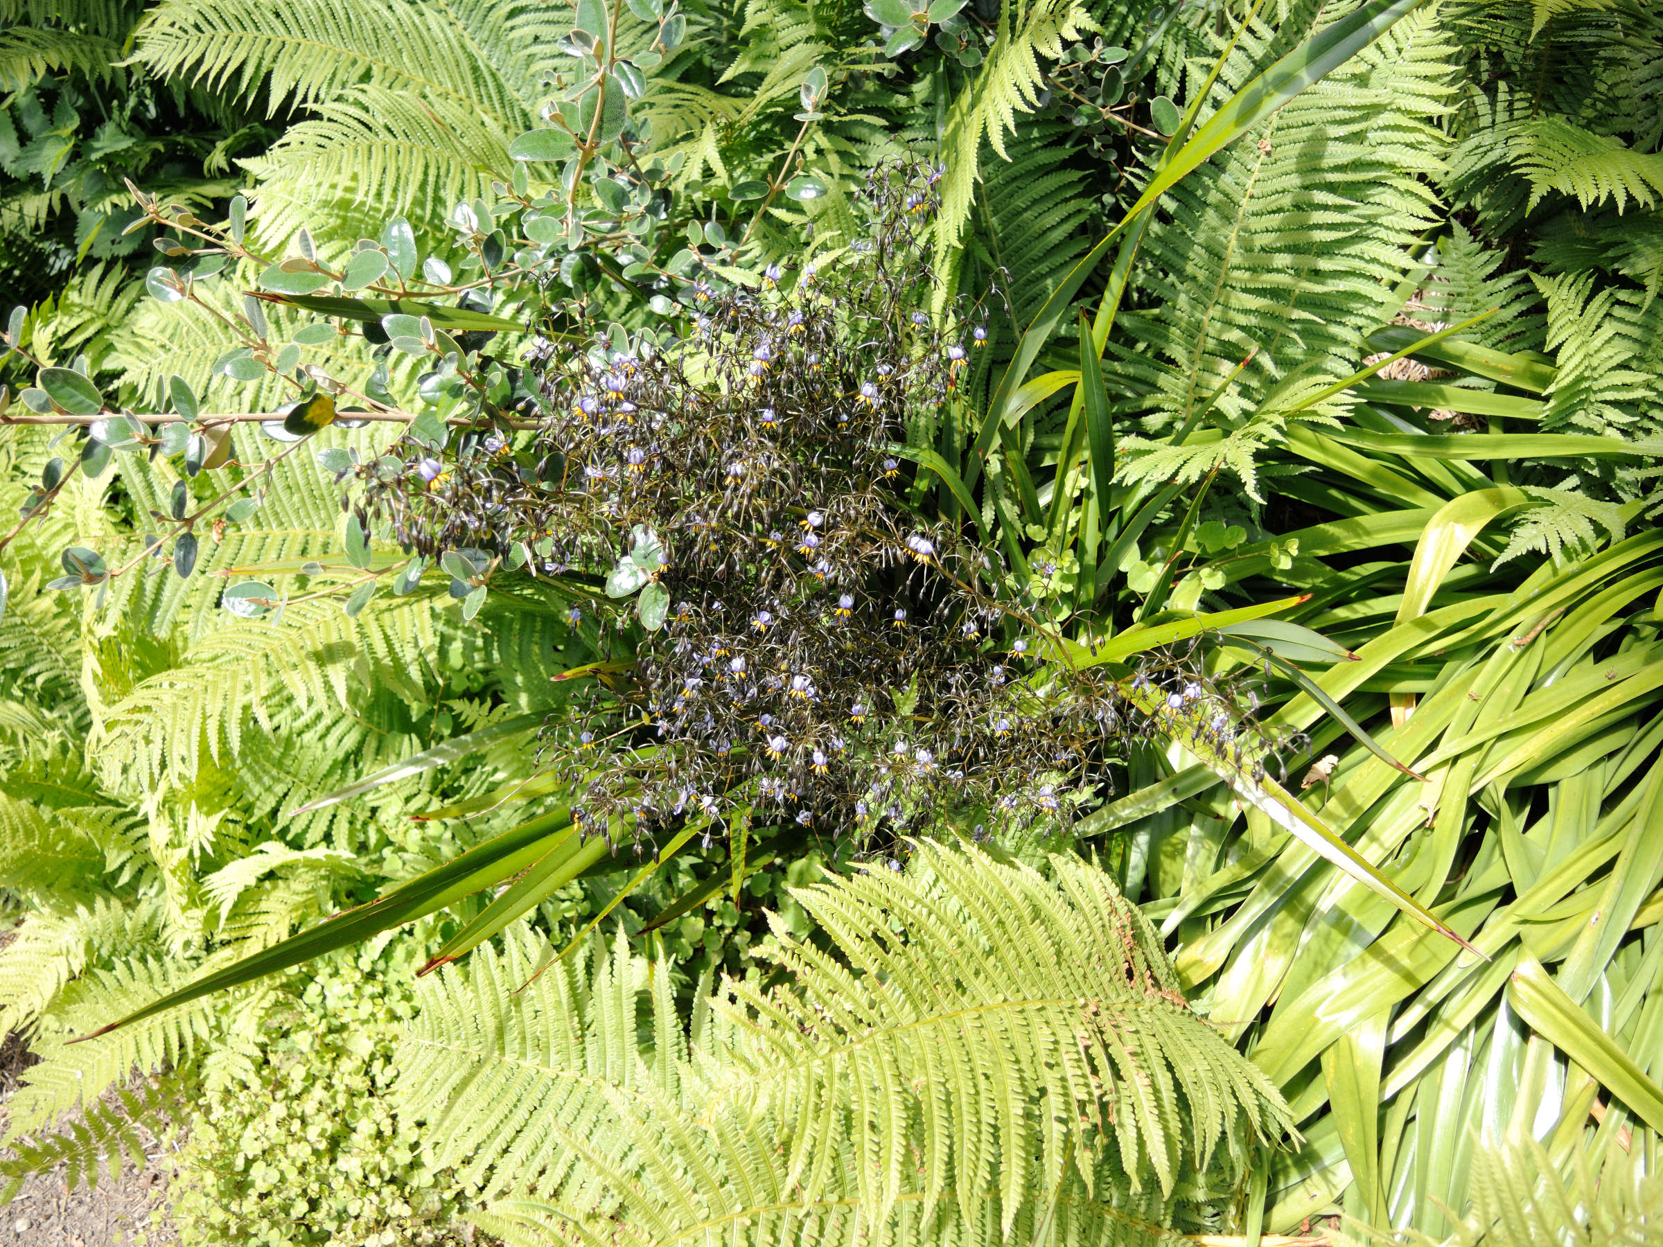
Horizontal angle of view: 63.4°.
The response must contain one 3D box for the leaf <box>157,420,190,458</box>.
[{"bbox_3d":[-0.547,-0.154,1.120,0.026,0.010,0.031,36,74,15],"label":"leaf"}]

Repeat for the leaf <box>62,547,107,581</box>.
[{"bbox_3d":[-0.611,-0.049,1.100,0.038,0.010,0.027,27,65,-8],"label":"leaf"}]

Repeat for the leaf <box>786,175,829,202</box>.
[{"bbox_3d":[-0.025,-0.437,1.350,0.043,0.010,0.029,-7,53,0],"label":"leaf"}]

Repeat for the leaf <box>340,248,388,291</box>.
[{"bbox_3d":[-0.417,-0.315,1.200,0.046,0.010,0.031,-32,67,0],"label":"leaf"}]

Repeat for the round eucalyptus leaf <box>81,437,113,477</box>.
[{"bbox_3d":[-0.612,-0.138,1.120,0.024,0.010,0.037,9,77,15],"label":"round eucalyptus leaf"}]

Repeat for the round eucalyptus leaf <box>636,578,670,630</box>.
[{"bbox_3d":[-0.152,-0.015,1.150,0.026,0.010,0.043,1,77,0],"label":"round eucalyptus leaf"}]

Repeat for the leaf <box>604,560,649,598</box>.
[{"bbox_3d":[-0.174,-0.038,1.150,0.038,0.010,0.028,-24,68,-7],"label":"leaf"}]

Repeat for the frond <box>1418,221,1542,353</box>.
[{"bbox_3d":[0.943,-0.489,1.950,0.170,0.050,0.210,-10,76,-3],"label":"frond"}]

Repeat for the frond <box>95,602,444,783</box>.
[{"bbox_3d":[-0.551,0.066,1.300,0.336,0.080,0.160,-25,52,-7],"label":"frond"}]

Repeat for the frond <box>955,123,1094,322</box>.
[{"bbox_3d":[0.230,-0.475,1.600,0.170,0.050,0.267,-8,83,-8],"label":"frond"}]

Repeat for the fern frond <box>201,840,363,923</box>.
[{"bbox_3d":[-0.543,0.255,1.330,0.155,0.050,0.075,-17,45,-7],"label":"fern frond"}]

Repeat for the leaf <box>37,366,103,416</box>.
[{"bbox_3d":[-0.611,-0.187,1.080,0.061,0.010,0.033,35,60,0],"label":"leaf"}]

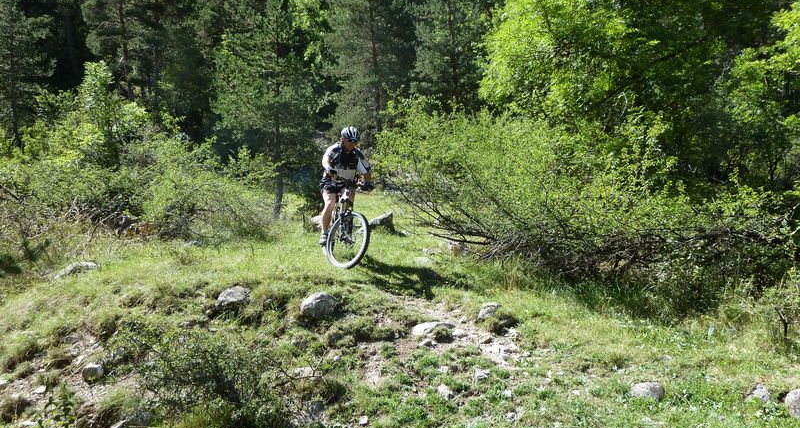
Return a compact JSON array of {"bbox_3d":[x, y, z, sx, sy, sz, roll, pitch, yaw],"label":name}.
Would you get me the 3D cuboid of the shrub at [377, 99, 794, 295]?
[{"bbox_3d":[1.950,-0.220,6.900,4.400,2.150,2.500,-1,6,0],"label":"shrub"}]

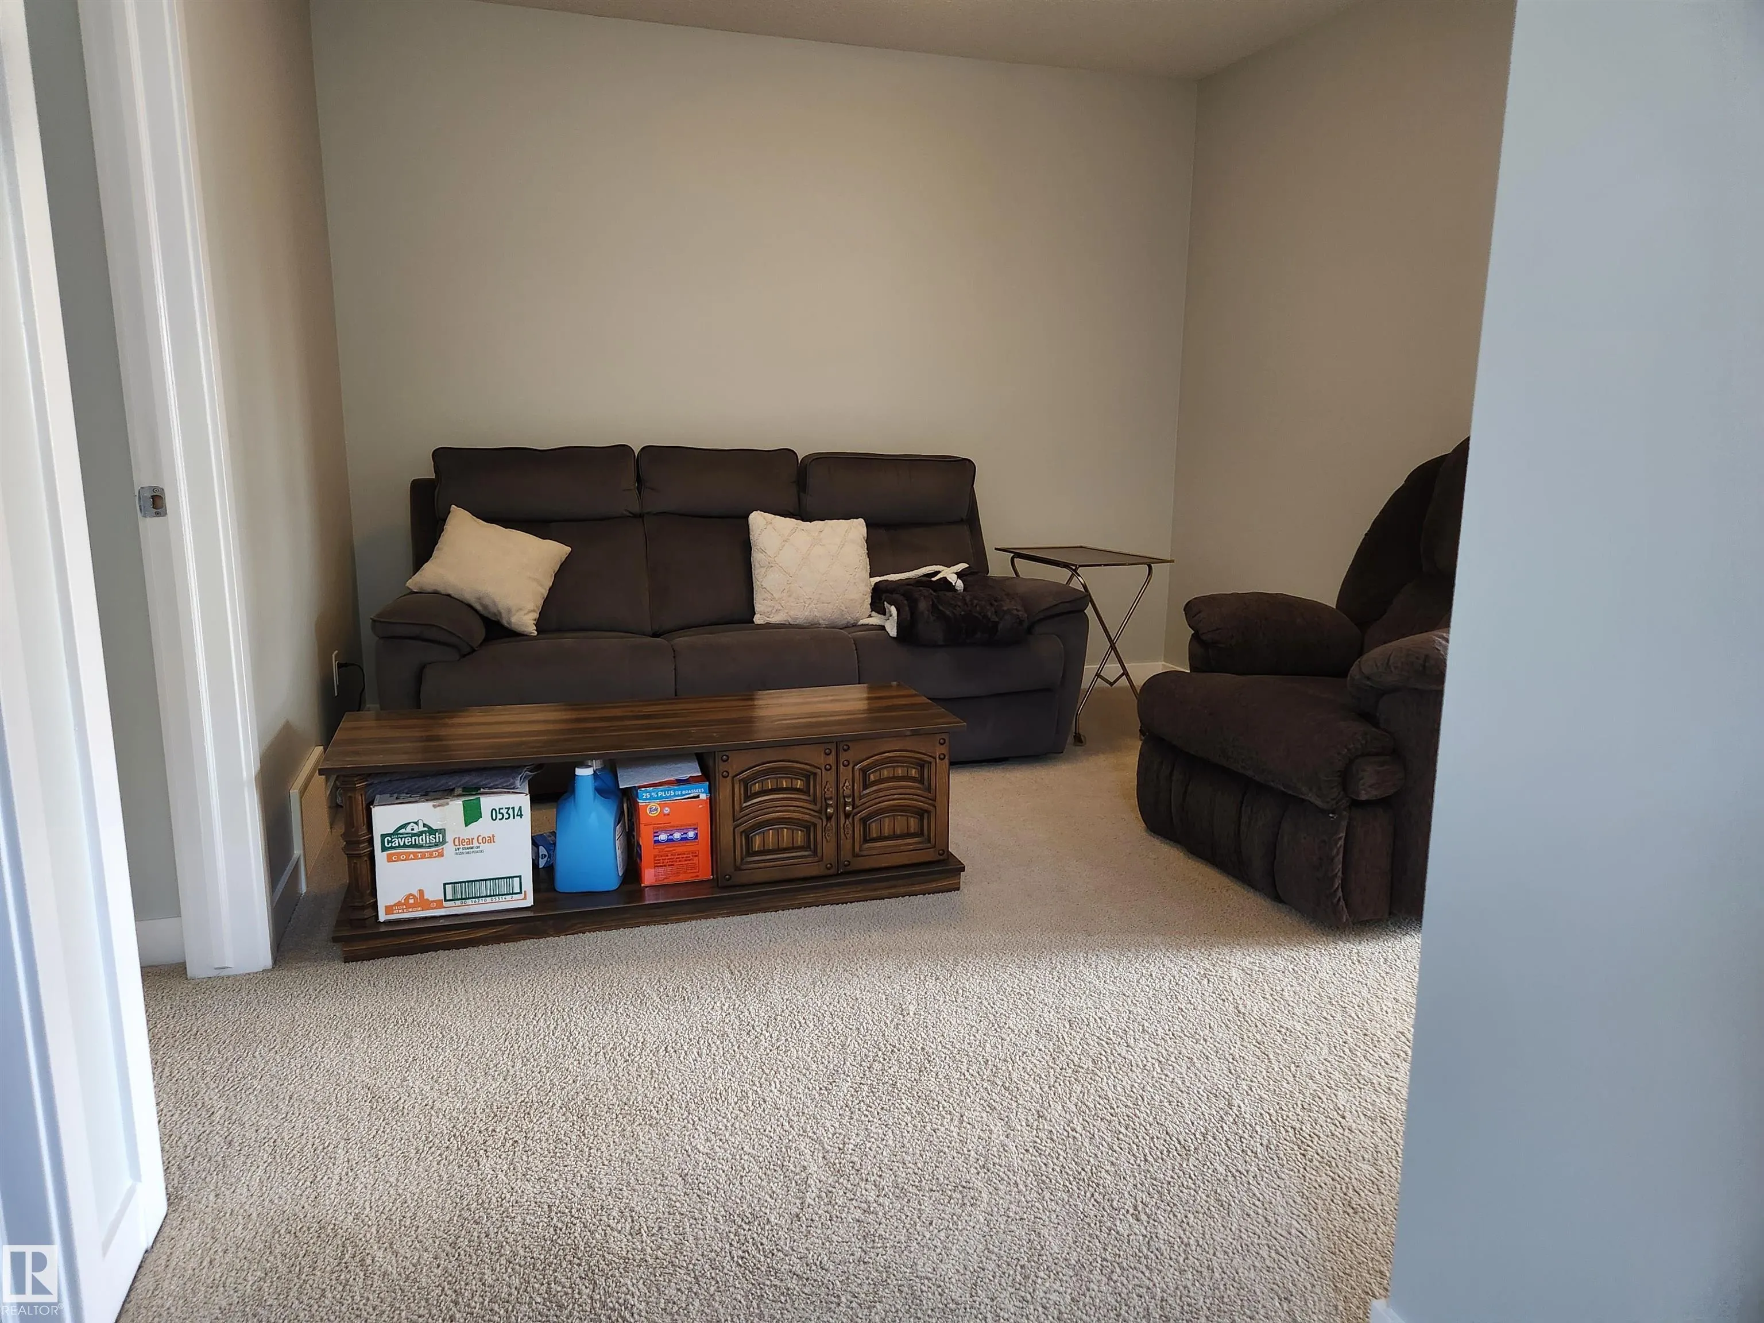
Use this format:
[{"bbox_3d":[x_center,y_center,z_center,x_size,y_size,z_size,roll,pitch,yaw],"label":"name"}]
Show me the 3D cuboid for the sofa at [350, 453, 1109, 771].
[{"bbox_3d":[-0.471,-0.195,3.908,2.190,1.010,0.940,-3,11,-17],"label":"sofa"}]

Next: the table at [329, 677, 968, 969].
[{"bbox_3d":[-0.526,0.331,2.755,1.355,0.405,0.500,-3,11,-17],"label":"table"}]

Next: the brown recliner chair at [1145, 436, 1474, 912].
[{"bbox_3d":[1.217,-0.025,2.868,0.965,1.055,0.900,-4,11,-21],"label":"brown recliner chair"}]

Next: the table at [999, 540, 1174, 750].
[{"bbox_3d":[0.724,-0.074,4.315,0.400,0.638,0.610,-3,11,-17],"label":"table"}]

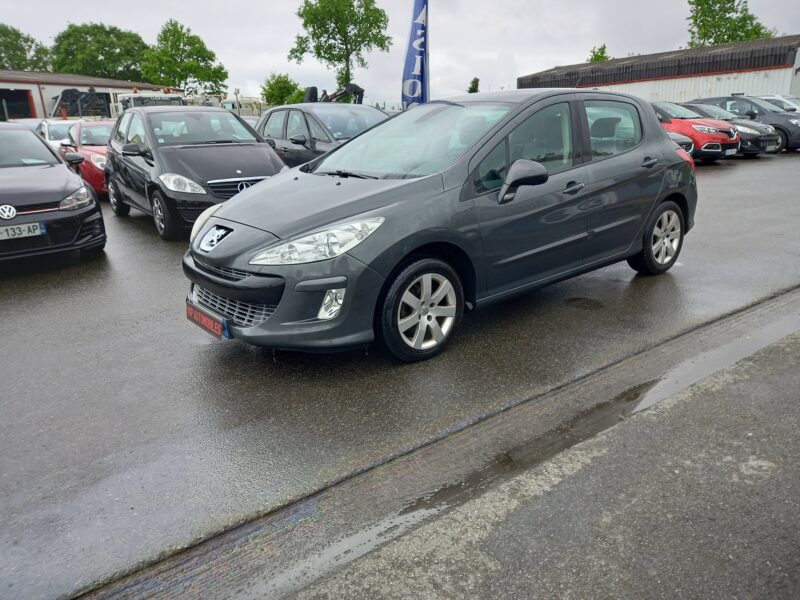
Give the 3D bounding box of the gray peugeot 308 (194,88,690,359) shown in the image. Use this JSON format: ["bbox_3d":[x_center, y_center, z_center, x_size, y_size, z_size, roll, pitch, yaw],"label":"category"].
[{"bbox_3d":[0.577,-0.795,4.364,4.280,1.500,1.850,-16,22,-37],"label":"gray peugeot 308"}]

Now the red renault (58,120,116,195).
[{"bbox_3d":[-6.232,-3.095,12.531,1.730,1.490,3.960,-15,21,-35],"label":"red renault"}]

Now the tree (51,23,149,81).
[{"bbox_3d":[-25.918,-18.889,50.847,7.941,10.106,7.544,-10,19,-24],"label":"tree"}]

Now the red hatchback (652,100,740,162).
[{"bbox_3d":[6.343,-4.218,14.497,1.790,1.560,4.120,-12,20,-28],"label":"red hatchback"}]

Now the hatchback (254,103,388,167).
[{"bbox_3d":[-1.210,-2.816,10.790,1.830,1.640,4.400,-16,22,-37],"label":"hatchback"}]

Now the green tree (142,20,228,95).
[{"bbox_3d":[-17.506,-17.977,47.939,6.715,9.504,6.379,-8,18,-17],"label":"green tree"}]

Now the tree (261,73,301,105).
[{"bbox_3d":[-8.286,-13.632,41.019,2.946,4.698,2.799,-5,18,-10],"label":"tree"}]

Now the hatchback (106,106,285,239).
[{"bbox_3d":[-2.949,-1.887,8.119,1.800,1.590,3.850,-14,21,-34],"label":"hatchback"}]

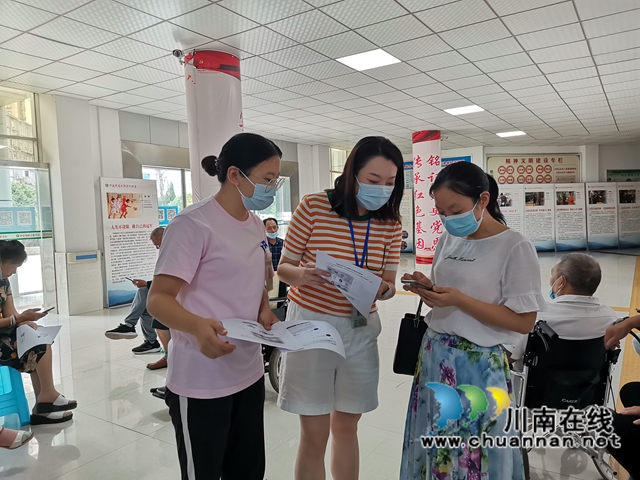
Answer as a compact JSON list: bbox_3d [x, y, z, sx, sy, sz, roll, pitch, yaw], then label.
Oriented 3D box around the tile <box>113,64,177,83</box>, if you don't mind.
[{"bbox_3d":[-2.103,-1.999,5.796,0.600,0.020,0.600,0,4,34],"label":"tile"}]

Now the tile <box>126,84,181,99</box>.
[{"bbox_3d":[-2.270,-2.042,6.627,0.600,0.020,0.600,0,4,34],"label":"tile"}]

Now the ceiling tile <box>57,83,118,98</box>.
[{"bbox_3d":[-3.101,-1.996,6.460,0.600,0.030,0.600,0,4,34],"label":"ceiling tile"}]

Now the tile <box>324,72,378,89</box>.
[{"bbox_3d":[0.388,-2.106,6.290,0.600,0.020,0.600,1,4,34],"label":"tile"}]

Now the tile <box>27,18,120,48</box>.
[{"bbox_3d":[-2.269,-1.917,4.467,0.600,0.020,0.600,0,4,34],"label":"tile"}]

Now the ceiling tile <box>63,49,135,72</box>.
[{"bbox_3d":[-2.435,-1.963,5.292,0.600,0.020,0.600,0,4,34],"label":"ceiling tile"}]

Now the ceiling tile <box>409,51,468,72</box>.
[{"bbox_3d":[1.390,-2.096,5.623,0.600,0.020,0.600,0,4,34],"label":"ceiling tile"}]

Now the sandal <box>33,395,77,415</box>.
[{"bbox_3d":[-1.794,1.114,3.280,0.250,0.100,0.092,-3,4,-16],"label":"sandal"}]

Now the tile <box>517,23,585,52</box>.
[{"bbox_3d":[2.390,-2.089,4.961,0.600,0.030,0.600,0,4,34],"label":"tile"}]

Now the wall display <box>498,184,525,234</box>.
[{"bbox_3d":[5.364,-0.572,13.699,0.950,1.980,0.050,-2,3,-8],"label":"wall display"}]

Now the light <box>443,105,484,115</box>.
[{"bbox_3d":[2.550,-2.313,8.489,0.600,0.050,0.600,0,4,34],"label":"light"}]

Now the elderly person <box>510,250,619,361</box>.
[{"bbox_3d":[1.140,0.578,2.470,0.540,1.080,0.820,-2,3,-3],"label":"elderly person"}]

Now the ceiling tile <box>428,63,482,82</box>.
[{"bbox_3d":[1.722,-2.135,6.121,0.600,0.020,0.600,0,4,34],"label":"ceiling tile"}]

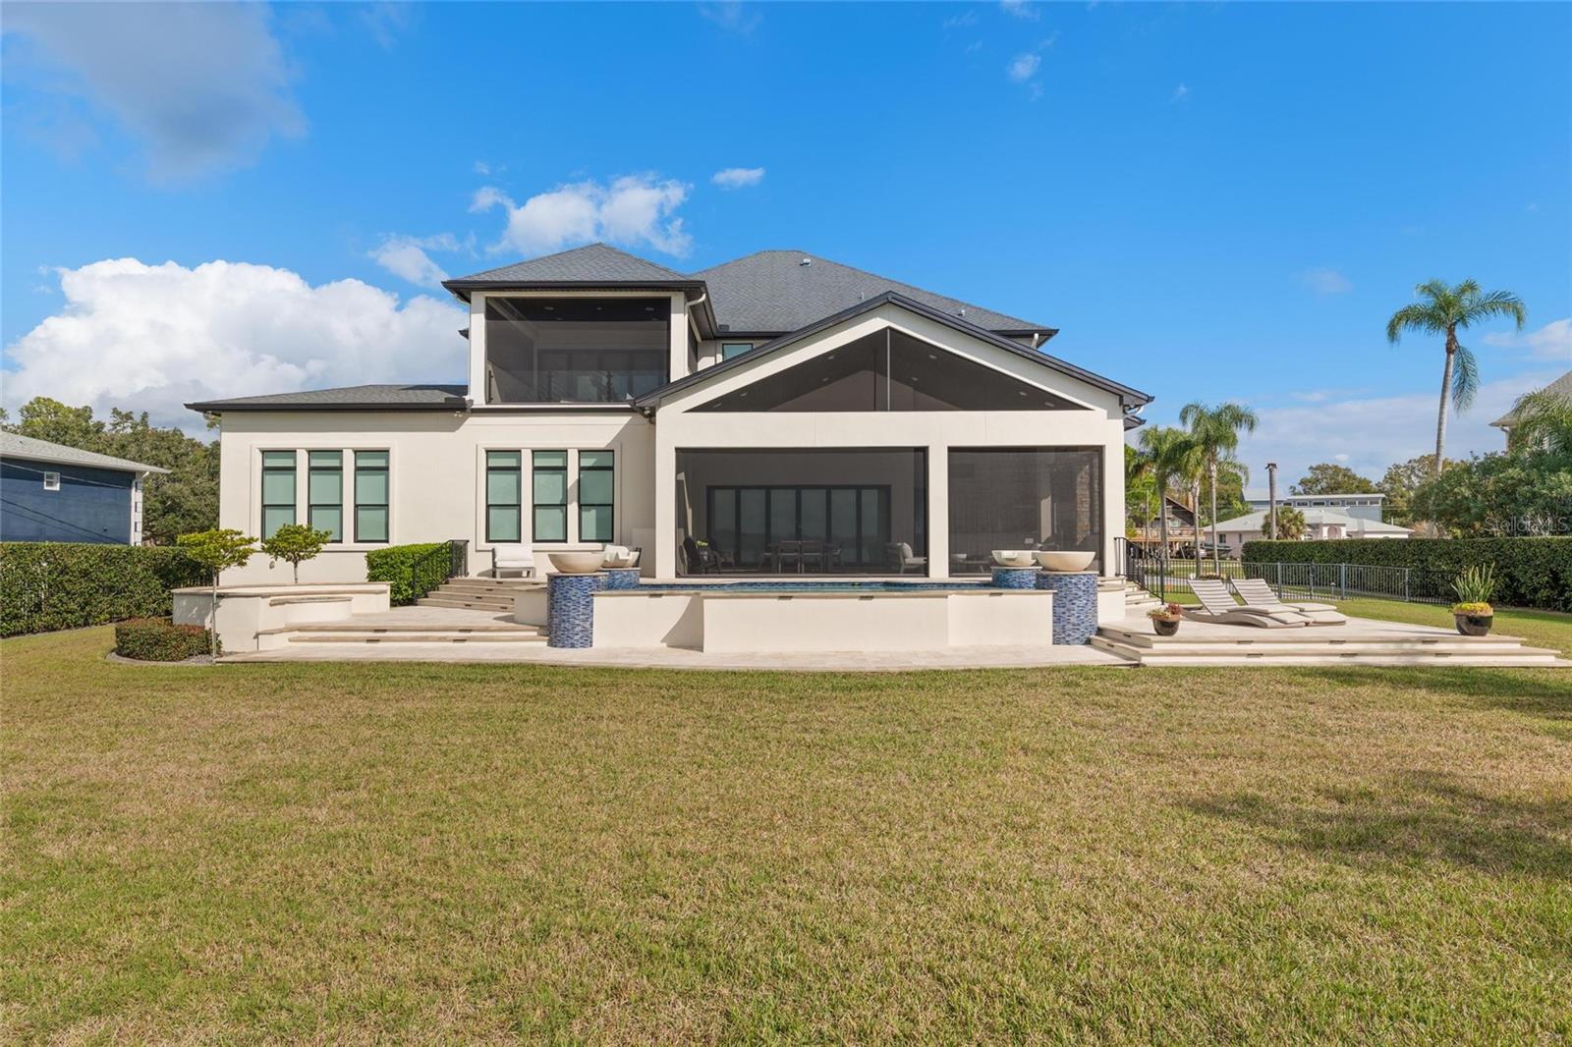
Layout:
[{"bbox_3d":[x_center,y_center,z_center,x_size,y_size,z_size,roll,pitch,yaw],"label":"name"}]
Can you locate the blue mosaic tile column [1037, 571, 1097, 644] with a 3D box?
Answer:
[{"bbox_3d":[4.942,1.460,15.303,1.070,1.224,1.070,0,-1,0],"label":"blue mosaic tile column"}]

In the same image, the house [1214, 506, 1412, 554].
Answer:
[{"bbox_3d":[52.043,0.831,86.926,14.400,5.143,10.800,0,-1,0],"label":"house"}]

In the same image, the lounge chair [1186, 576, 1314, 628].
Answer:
[{"bbox_3d":[8.254,1.402,15.798,0.782,0.786,1.954,0,-1,-24],"label":"lounge chair"}]

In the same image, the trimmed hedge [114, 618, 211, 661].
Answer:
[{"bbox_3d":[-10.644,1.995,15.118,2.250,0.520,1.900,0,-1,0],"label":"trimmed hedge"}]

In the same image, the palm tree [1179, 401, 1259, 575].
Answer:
[{"bbox_3d":[21.072,-1.642,42.710,3.700,8.500,3.600,0,-1,0],"label":"palm tree"}]

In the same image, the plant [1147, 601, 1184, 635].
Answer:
[{"bbox_3d":[6.317,1.561,14.492,0.580,0.570,0.550,0,-1,0],"label":"plant"}]

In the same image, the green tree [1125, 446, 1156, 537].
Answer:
[{"bbox_3d":[26.800,-1.900,70.000,7.000,10.000,7.000,0,-1,0],"label":"green tree"}]

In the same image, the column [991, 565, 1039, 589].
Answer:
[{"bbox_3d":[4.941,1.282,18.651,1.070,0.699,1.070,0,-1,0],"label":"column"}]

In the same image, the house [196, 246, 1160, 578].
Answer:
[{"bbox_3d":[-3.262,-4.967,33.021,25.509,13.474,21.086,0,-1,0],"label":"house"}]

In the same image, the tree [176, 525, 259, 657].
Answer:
[{"bbox_3d":[-9.590,1.160,14.735,1.220,2.170,1.180,0,-1,0],"label":"tree"}]

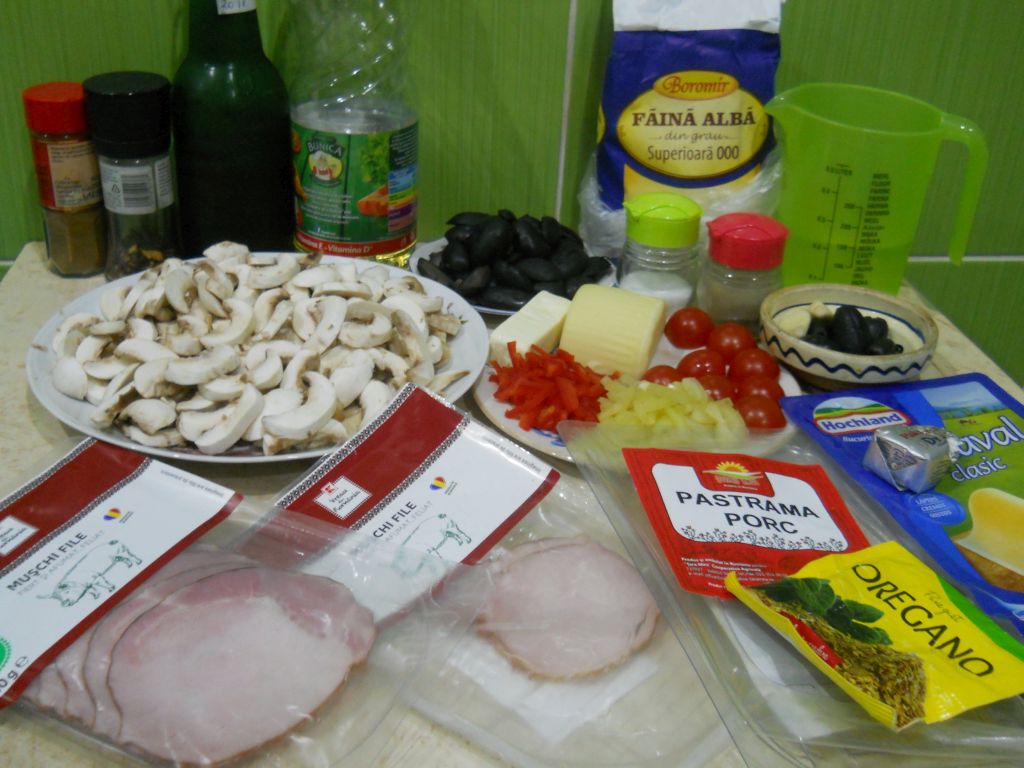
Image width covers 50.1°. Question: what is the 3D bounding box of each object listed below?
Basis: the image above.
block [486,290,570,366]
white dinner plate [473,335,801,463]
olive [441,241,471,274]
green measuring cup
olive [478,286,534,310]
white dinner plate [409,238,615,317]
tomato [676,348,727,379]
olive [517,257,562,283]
[{"bbox_3d":[0.013,-0.029,0.616,0.026,0.018,0.072,16,31,21],"label":"block"},{"bbox_3d":[0.063,0.007,0.581,0.171,0.019,0.171,3,29,-1],"label":"white dinner plate"},{"bbox_3d":[-0.034,-0.076,0.658,0.018,0.017,0.025,-5,54,-14],"label":"olive"},{"bbox_3d":[0.220,-0.117,0.698,0.131,0.115,0.091,8,30,8],"label":"green measuring cup"},{"bbox_3d":[-0.005,-0.052,0.665,0.033,0.015,0.015,7,29,6],"label":"olive"},{"bbox_3d":[0.001,-0.067,0.708,0.132,0.019,0.132,3,29,-2],"label":"white dinner plate"},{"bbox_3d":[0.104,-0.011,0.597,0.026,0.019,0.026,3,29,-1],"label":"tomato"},{"bbox_3d":[0.017,-0.071,0.678,0.030,0.018,0.019,10,30,12],"label":"olive"}]

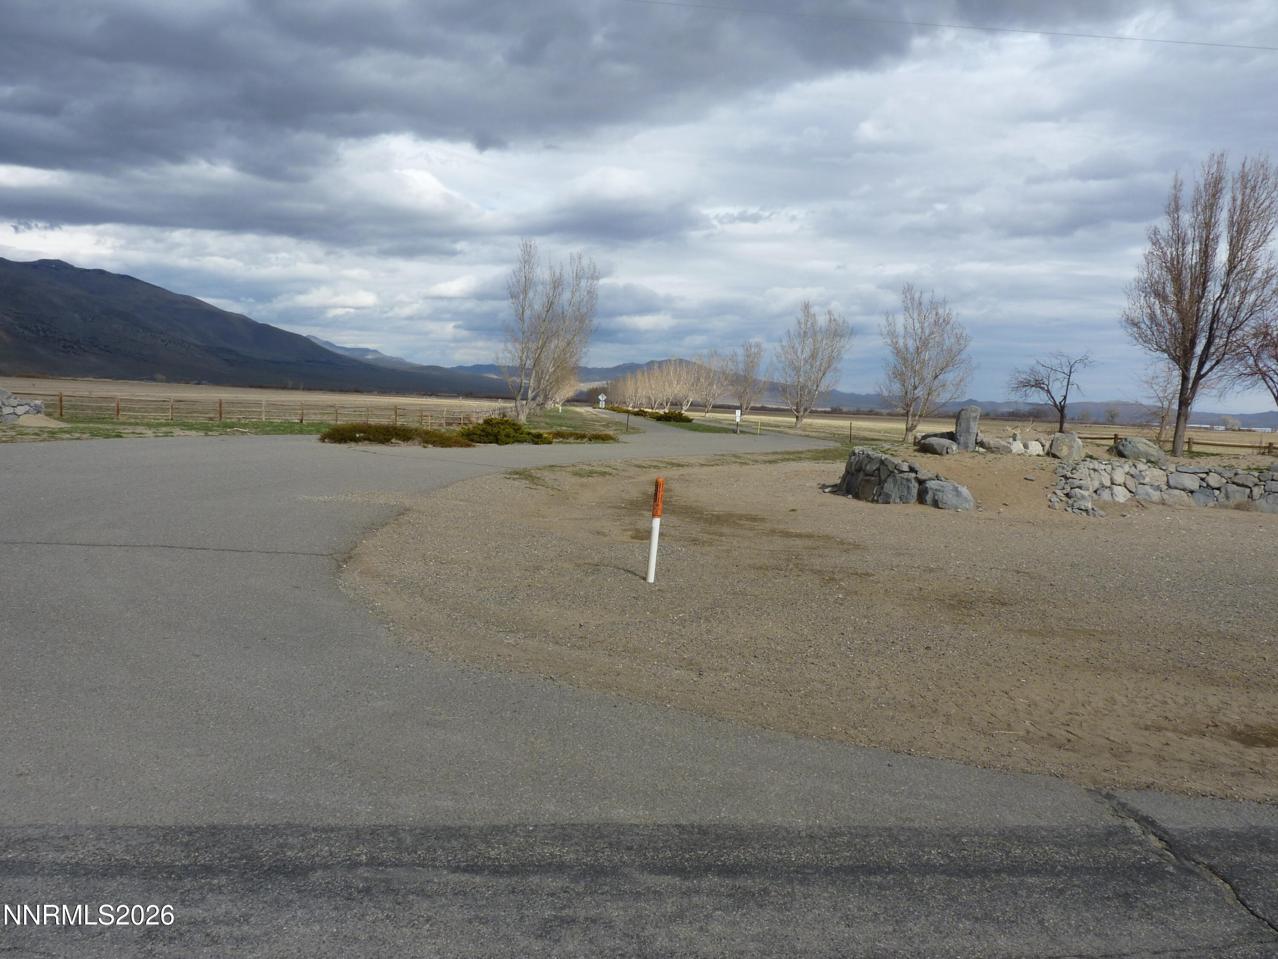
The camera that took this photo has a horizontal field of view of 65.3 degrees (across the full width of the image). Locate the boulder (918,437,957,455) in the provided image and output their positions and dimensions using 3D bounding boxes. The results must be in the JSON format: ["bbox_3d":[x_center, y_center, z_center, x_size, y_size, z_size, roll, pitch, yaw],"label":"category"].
[{"bbox_3d":[5.910,-0.651,19.700,0.731,0.337,0.500,2,4,0],"label":"boulder"}]

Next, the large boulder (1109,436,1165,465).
[{"bbox_3d":[10.796,-0.617,21.600,1.172,0.617,0.800,2,4,0],"label":"large boulder"}]

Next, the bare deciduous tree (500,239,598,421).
[{"bbox_3d":[-6.107,-9.982,67.000,6.778,12.448,6.500,2,4,-5],"label":"bare deciduous tree"}]

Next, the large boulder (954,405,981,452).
[{"bbox_3d":[6.979,-1.073,21.100,0.496,0.962,0.420,2,4,0],"label":"large boulder"}]

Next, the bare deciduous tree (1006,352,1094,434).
[{"bbox_3d":[11.540,-2.230,28.000,2.468,2.692,2.300,4,5,22],"label":"bare deciduous tree"}]

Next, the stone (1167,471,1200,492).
[{"bbox_3d":[11.588,0.048,21.200,0.669,0.414,0.420,2,4,0],"label":"stone"}]

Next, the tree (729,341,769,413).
[{"bbox_3d":[12.949,-11.660,117.000,4.922,9.375,4.600,3,4,6],"label":"tree"}]

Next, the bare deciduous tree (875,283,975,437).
[{"bbox_3d":[16.931,-6.885,59.000,5.909,9.455,5.700,4,5,16],"label":"bare deciduous tree"}]

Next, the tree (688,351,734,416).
[{"bbox_3d":[10.529,-14.112,146.000,6.873,9.944,6.300,3,4,4],"label":"tree"}]

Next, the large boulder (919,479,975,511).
[{"bbox_3d":[5.624,0.292,18.200,0.939,0.537,0.700,2,4,0],"label":"large boulder"}]

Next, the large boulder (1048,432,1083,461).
[{"bbox_3d":[8.659,-0.647,20.200,0.711,0.596,0.600,2,4,0],"label":"large boulder"}]

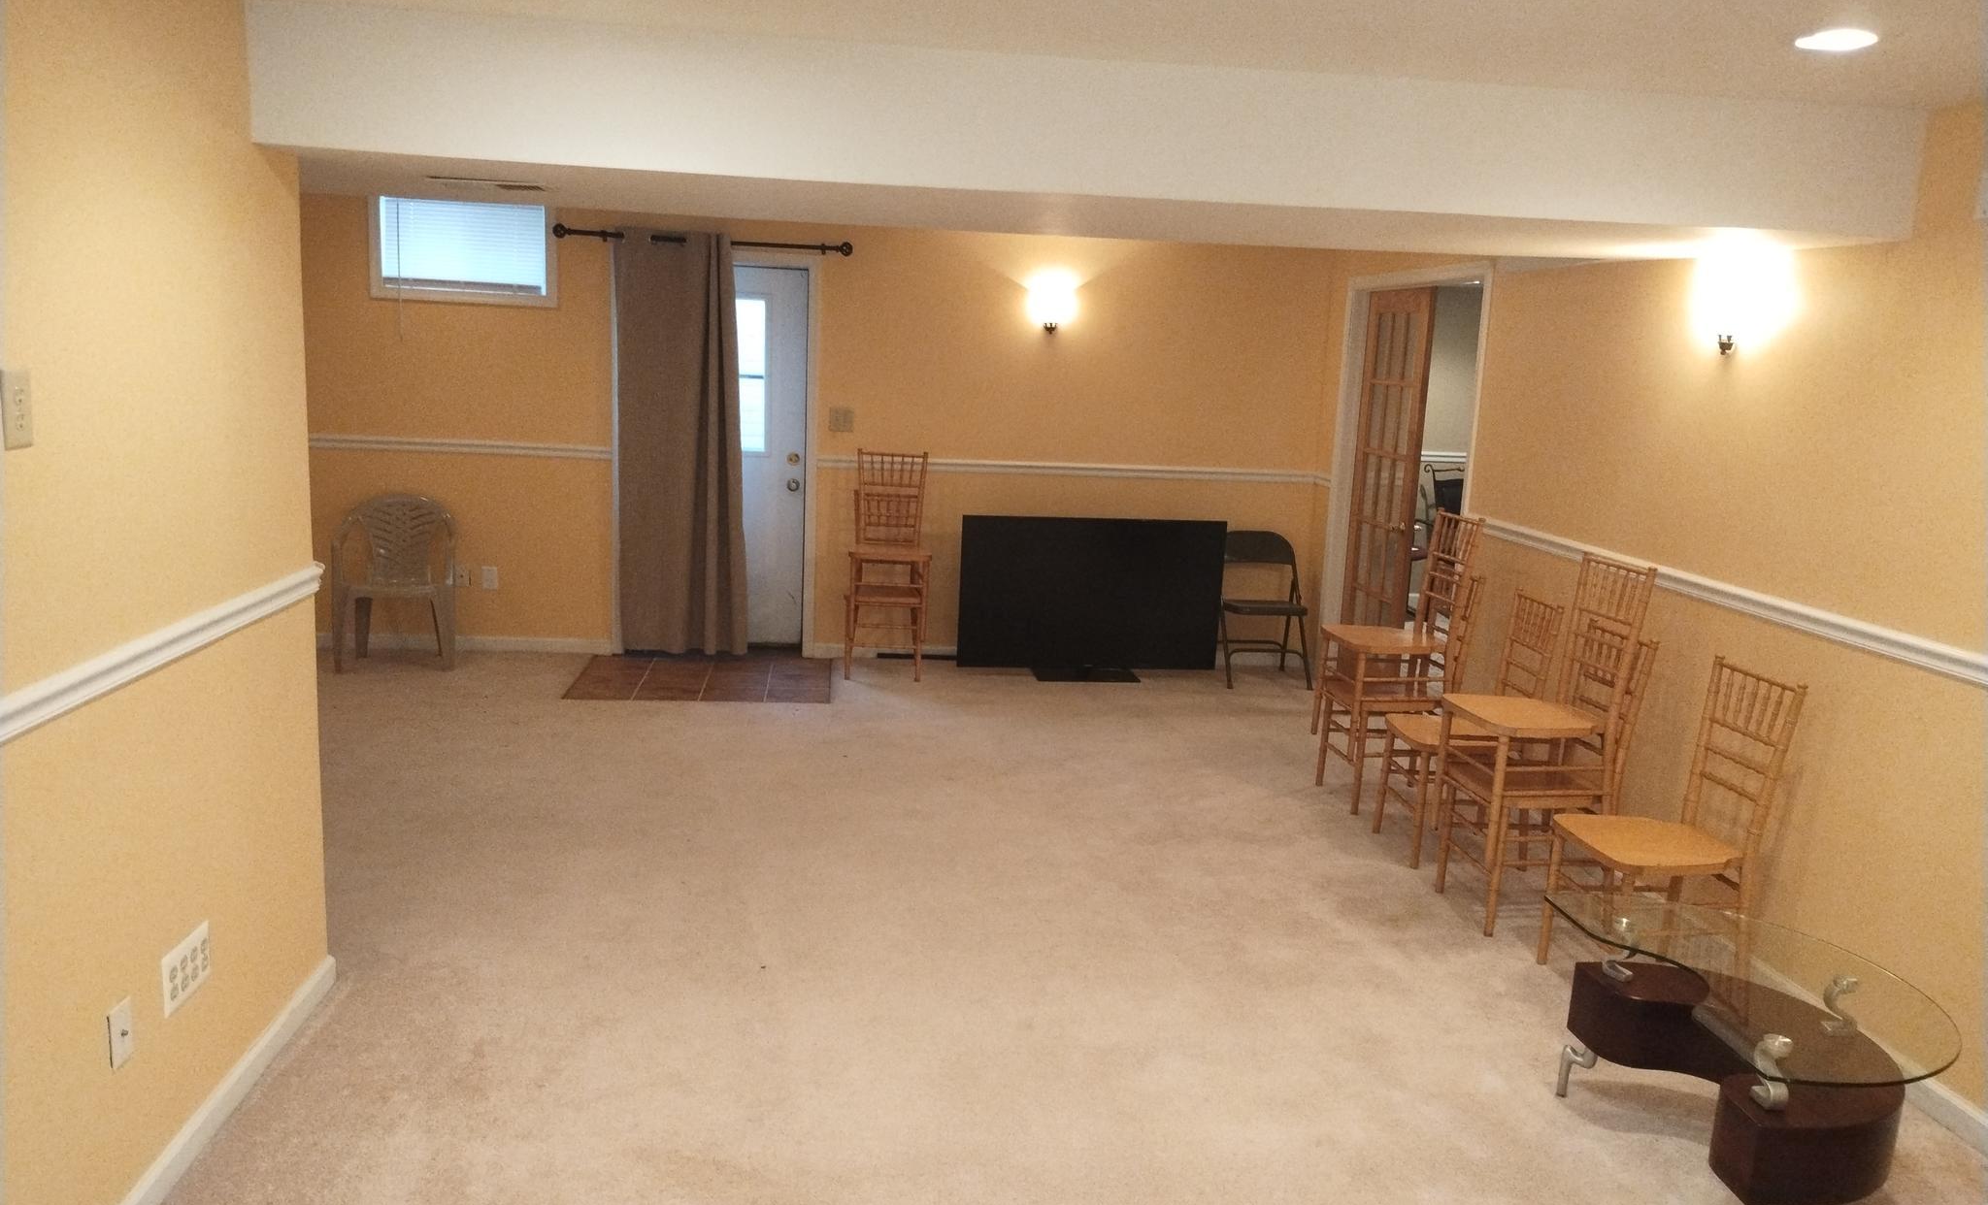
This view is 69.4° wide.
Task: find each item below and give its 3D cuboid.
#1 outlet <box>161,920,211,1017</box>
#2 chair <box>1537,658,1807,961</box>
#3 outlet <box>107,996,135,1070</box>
[{"bbox_3d":[-1.581,0.718,2.817,0.010,0.116,0.197,1,10,-7],"label":"outlet"},{"bbox_3d":[1.801,0.637,3.873,0.440,0.925,0.410,2,10,-5],"label":"chair"},{"bbox_3d":[-1.554,0.773,2.572,0.010,0.112,0.076,1,10,-7],"label":"outlet"}]

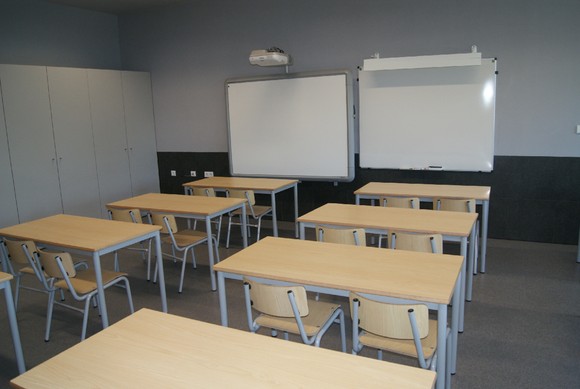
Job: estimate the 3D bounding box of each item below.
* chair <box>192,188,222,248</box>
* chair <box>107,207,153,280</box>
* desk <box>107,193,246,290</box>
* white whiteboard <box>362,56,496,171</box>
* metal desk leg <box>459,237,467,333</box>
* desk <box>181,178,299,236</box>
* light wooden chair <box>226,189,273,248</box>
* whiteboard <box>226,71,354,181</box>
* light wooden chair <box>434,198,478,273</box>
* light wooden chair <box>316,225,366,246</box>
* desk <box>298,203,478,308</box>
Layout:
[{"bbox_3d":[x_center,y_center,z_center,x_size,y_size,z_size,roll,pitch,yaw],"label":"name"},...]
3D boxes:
[{"bbox_3d":[-0.940,0.230,5.514,0.446,0.718,0.540,5,13,32],"label":"chair"},{"bbox_3d":[-1.521,0.449,4.501,0.446,0.718,0.540,2,12,22],"label":"chair"},{"bbox_3d":[-1.120,0.443,4.423,1.287,0.722,0.615,3,12,27],"label":"desk"},{"bbox_3d":[1.586,-0.907,5.203,1.555,1.232,0.040,3,12,27],"label":"white whiteboard"},{"bbox_3d":[1.194,0.629,3.012,0.042,0.701,0.042,4,12,28],"label":"metal desk leg"},{"bbox_3d":[-0.588,0.218,5.476,1.287,0.722,0.615,3,12,27],"label":"desk"},{"bbox_3d":[-0.470,0.260,5.260,0.446,0.718,0.540,3,12,27],"label":"light wooden chair"},{"bbox_3d":[-0.050,-0.912,6.042,1.973,1.399,0.089,3,12,27],"label":"whiteboard"},{"bbox_3d":[1.636,0.351,4.333,0.446,0.718,0.540,2,12,24],"label":"light wooden chair"},{"bbox_3d":[0.472,0.554,3.524,0.446,0.718,0.540,2,12,23],"label":"light wooden chair"},{"bbox_3d":[0.784,0.534,3.538,1.287,0.722,0.615,4,12,28],"label":"desk"}]

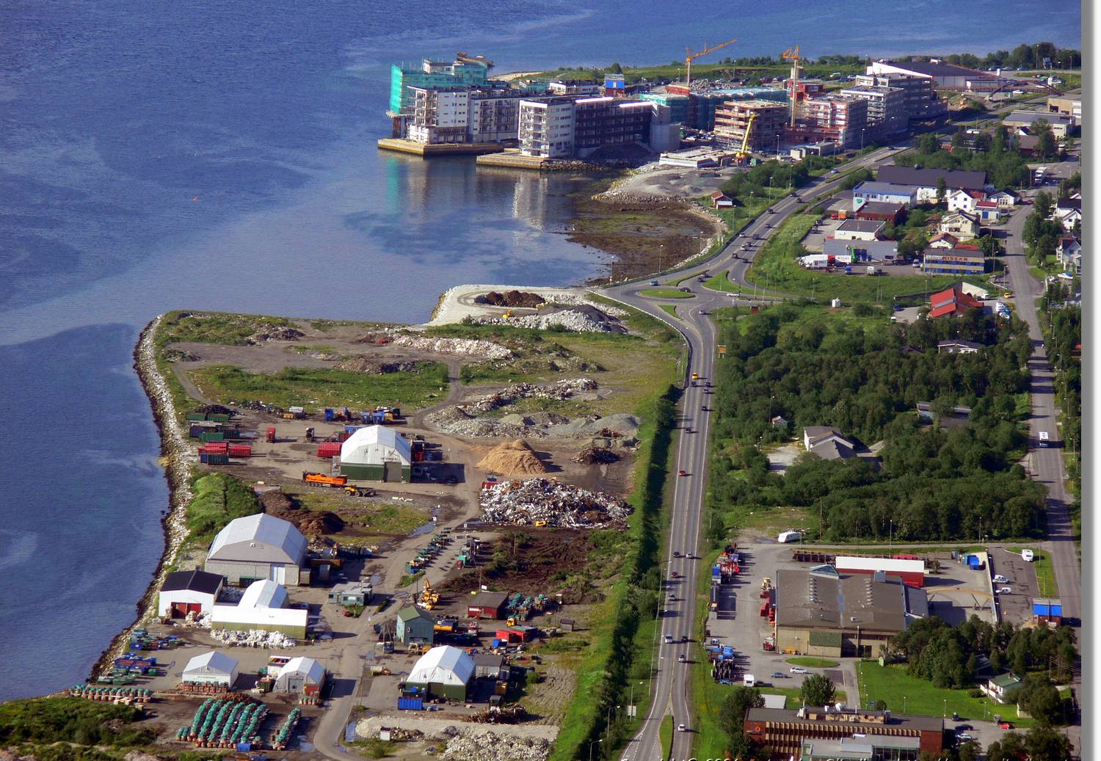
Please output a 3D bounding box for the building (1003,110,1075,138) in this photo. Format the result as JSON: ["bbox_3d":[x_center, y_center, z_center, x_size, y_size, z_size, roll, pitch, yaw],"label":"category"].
[{"bbox_3d":[186.769,-97.864,3745.483,25.500,6.100,31.000,3,8,4],"label":"building"}]

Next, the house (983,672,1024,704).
[{"bbox_3d":[115.160,77.440,2452.000,9.000,5.600,10.500,0,9,-18],"label":"house"}]

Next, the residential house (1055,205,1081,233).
[{"bbox_3d":[182.627,-56.315,3405.891,9.800,7.600,11.000,3,8,0],"label":"residential house"}]

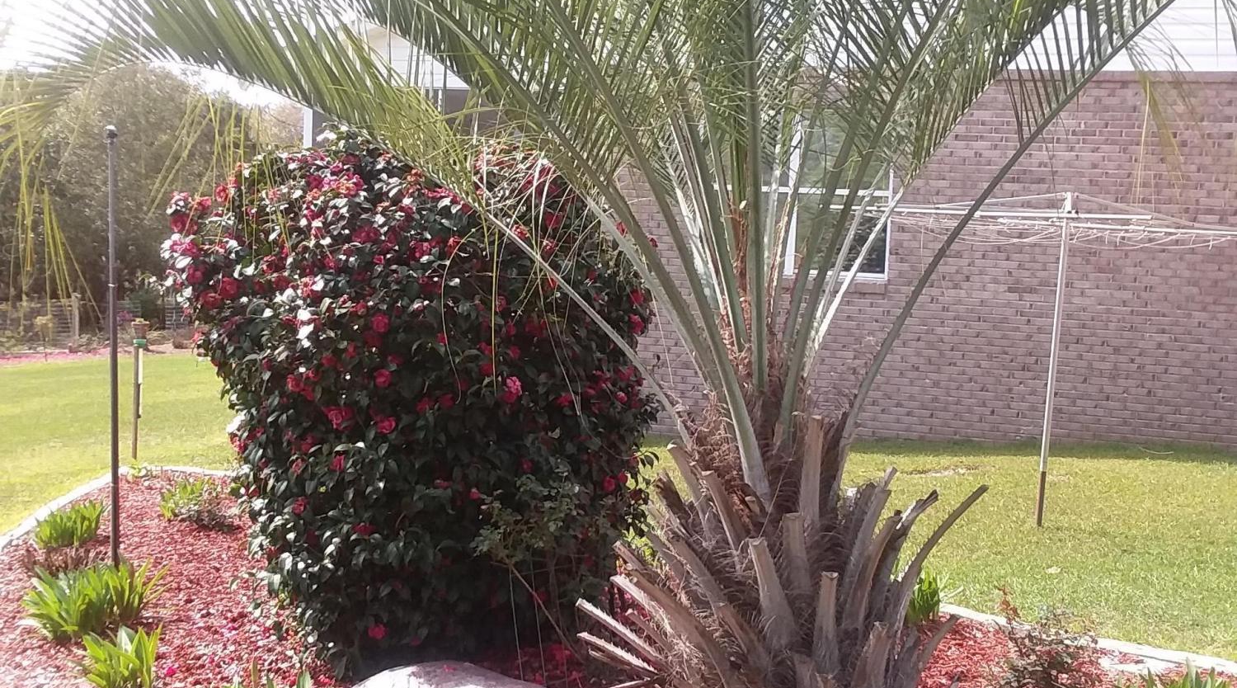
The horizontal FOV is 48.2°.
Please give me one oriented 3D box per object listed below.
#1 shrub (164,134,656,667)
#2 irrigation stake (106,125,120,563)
[{"bbox_3d":[-0.719,0.121,4.953,1.800,1.830,1.650,2,5,-8],"label":"shrub"},{"bbox_3d":[-1.933,0.062,5.303,0.043,1.777,0.043,-1,6,-20],"label":"irrigation stake"}]

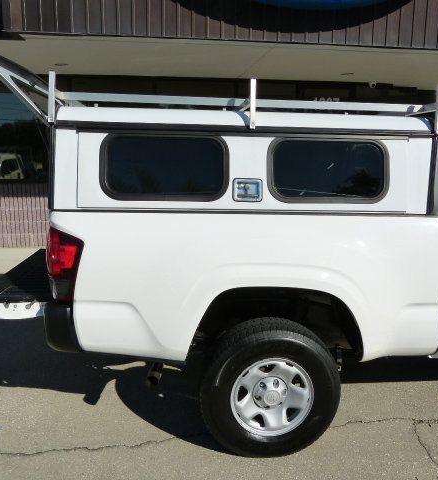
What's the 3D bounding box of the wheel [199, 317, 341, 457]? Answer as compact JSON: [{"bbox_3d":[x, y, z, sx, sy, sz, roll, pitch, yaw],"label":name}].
[{"bbox_3d":[0.271,0.791,2.499,0.765,0.760,0.250,1,9,-5],"label":"wheel"}]

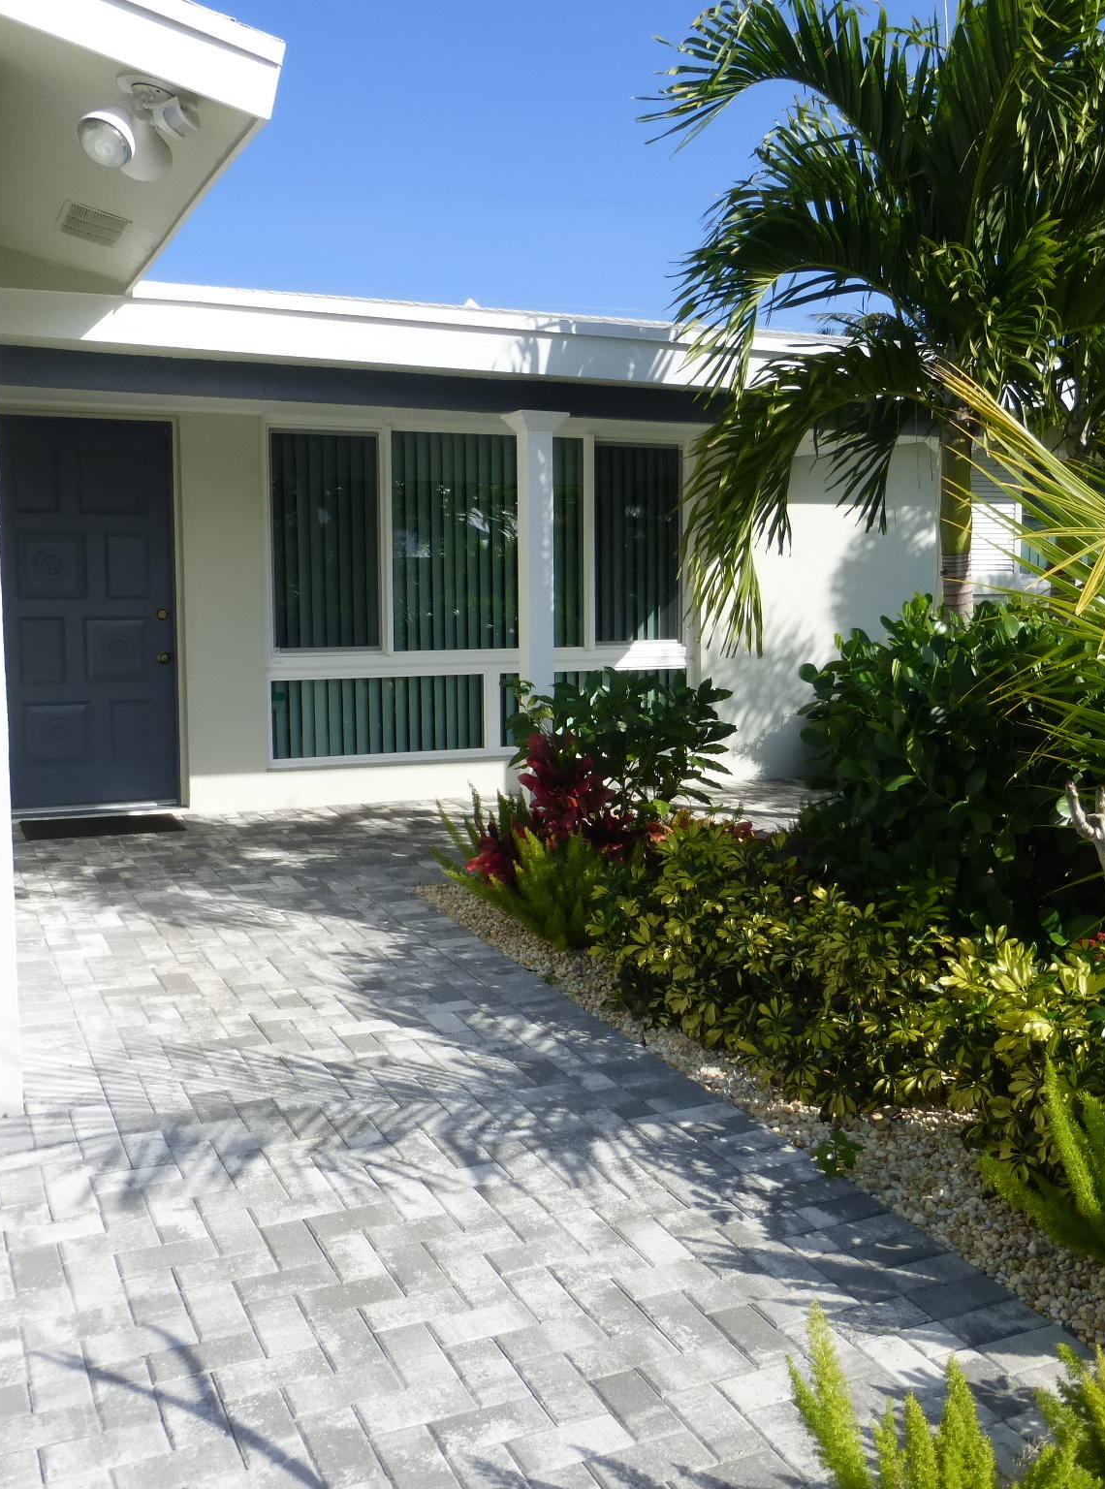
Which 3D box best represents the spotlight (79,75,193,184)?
[{"bbox_3d":[-0.984,-1.429,3.200,0.260,0.190,0.260,-3,7,-25],"label":"spotlight"}]

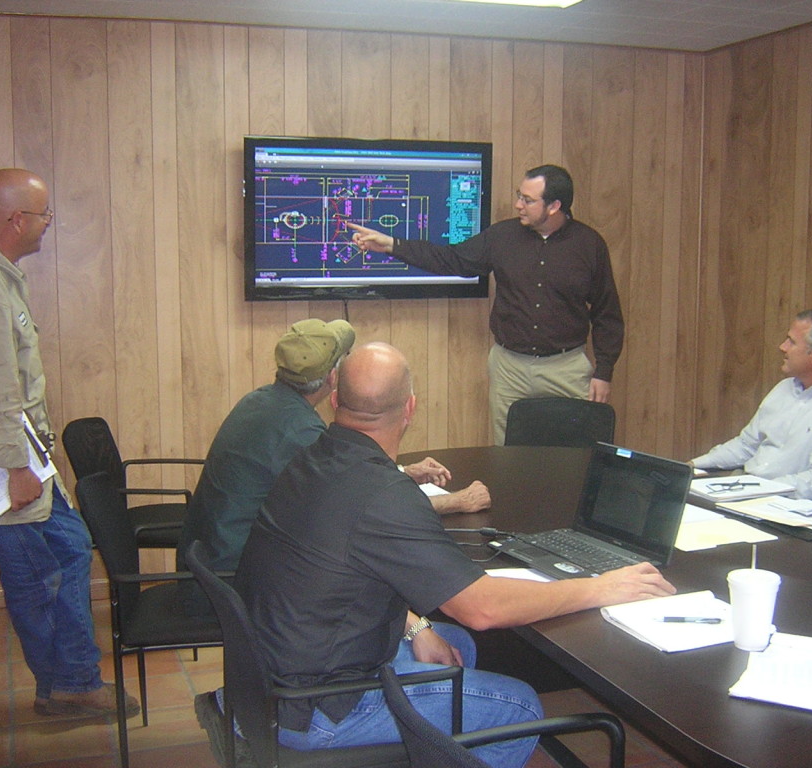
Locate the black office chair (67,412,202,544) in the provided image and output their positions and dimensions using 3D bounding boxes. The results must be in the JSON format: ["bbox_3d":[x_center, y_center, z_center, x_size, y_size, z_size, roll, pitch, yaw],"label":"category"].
[{"bbox_3d":[-1.004,0.555,3.970,0.570,0.880,0.560,-2,8,-11],"label":"black office chair"}]

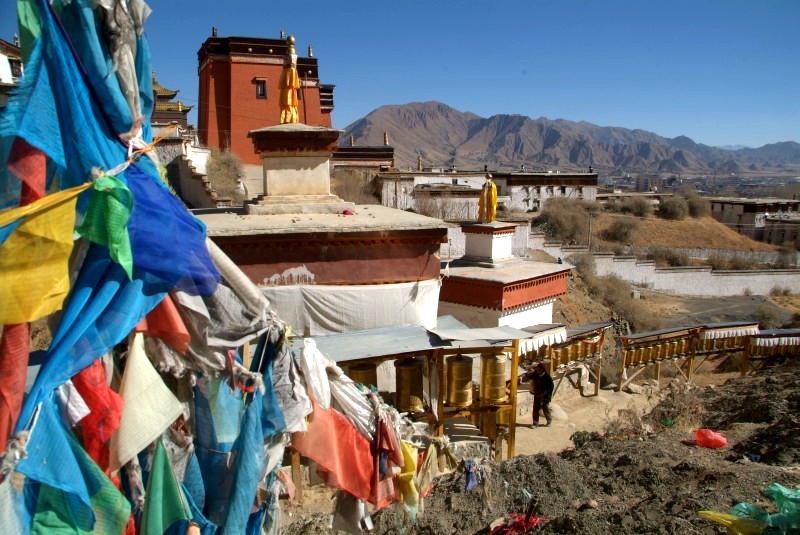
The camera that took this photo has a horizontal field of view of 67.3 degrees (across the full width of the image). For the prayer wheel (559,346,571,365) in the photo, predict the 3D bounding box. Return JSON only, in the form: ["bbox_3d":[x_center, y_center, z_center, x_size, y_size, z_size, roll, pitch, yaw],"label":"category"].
[{"bbox_3d":[4.082,2.191,14.900,0.290,0.410,0.290,1,10,0],"label":"prayer wheel"}]

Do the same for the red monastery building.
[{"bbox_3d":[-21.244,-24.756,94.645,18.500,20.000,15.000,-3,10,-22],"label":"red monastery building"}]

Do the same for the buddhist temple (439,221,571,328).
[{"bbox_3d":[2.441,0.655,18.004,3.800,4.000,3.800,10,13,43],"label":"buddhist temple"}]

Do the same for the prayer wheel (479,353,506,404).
[{"bbox_3d":[1.826,2.172,11.750,0.490,0.870,0.490,1,10,0],"label":"prayer wheel"}]

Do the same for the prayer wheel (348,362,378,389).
[{"bbox_3d":[-0.669,2.186,10.850,0.490,0.870,0.490,1,10,0],"label":"prayer wheel"}]

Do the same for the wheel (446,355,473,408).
[{"bbox_3d":[1.135,2.164,11.400,0.490,0.870,0.490,1,10,0],"label":"wheel"}]

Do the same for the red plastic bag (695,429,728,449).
[{"bbox_3d":[3.268,1.797,6.300,0.300,0.170,0.230,1,10,0],"label":"red plastic bag"}]

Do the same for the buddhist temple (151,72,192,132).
[{"bbox_3d":[-45.229,-30.588,112.000,11.500,11.500,11.500,-3,10,-22],"label":"buddhist temple"}]

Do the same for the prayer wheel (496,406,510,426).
[{"bbox_3d":[2.165,3.116,12.600,0.310,0.430,0.310,1,10,0],"label":"prayer wheel"}]

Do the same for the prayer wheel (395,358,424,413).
[{"bbox_3d":[0.176,2.172,11.100,0.490,0.870,0.490,1,10,0],"label":"prayer wheel"}]

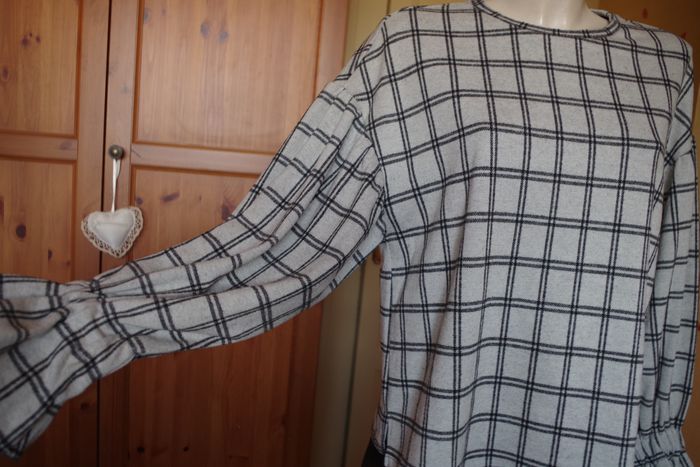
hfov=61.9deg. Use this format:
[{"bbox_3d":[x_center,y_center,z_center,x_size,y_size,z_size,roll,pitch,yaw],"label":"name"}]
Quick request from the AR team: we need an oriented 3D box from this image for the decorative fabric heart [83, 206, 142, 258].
[{"bbox_3d":[-0.467,0.000,1.150,0.114,0.103,0.033,-2,10,-13],"label":"decorative fabric heart"}]

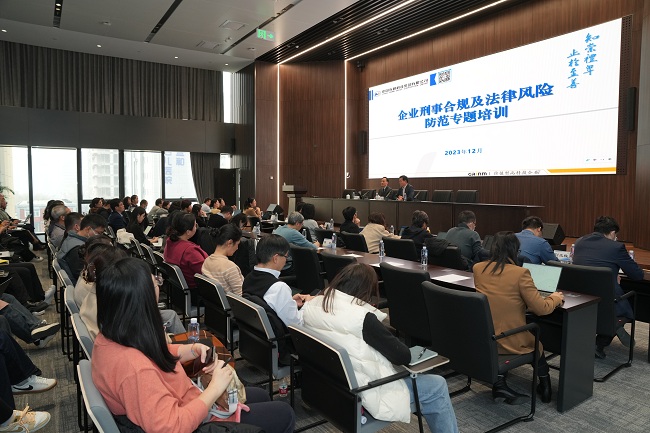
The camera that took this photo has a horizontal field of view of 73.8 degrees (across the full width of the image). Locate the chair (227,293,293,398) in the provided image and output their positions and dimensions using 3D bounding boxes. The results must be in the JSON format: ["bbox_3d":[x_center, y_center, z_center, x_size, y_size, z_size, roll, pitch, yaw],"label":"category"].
[{"bbox_3d":[-0.361,0.989,3.241,0.600,0.830,0.600,-3,5,-37],"label":"chair"}]

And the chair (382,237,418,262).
[{"bbox_3d":[1.110,0.747,5.843,0.580,0.945,0.630,4,5,36],"label":"chair"}]

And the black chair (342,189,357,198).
[{"bbox_3d":[0.555,-0.276,12.748,0.600,1.020,0.560,-3,5,-35],"label":"black chair"}]

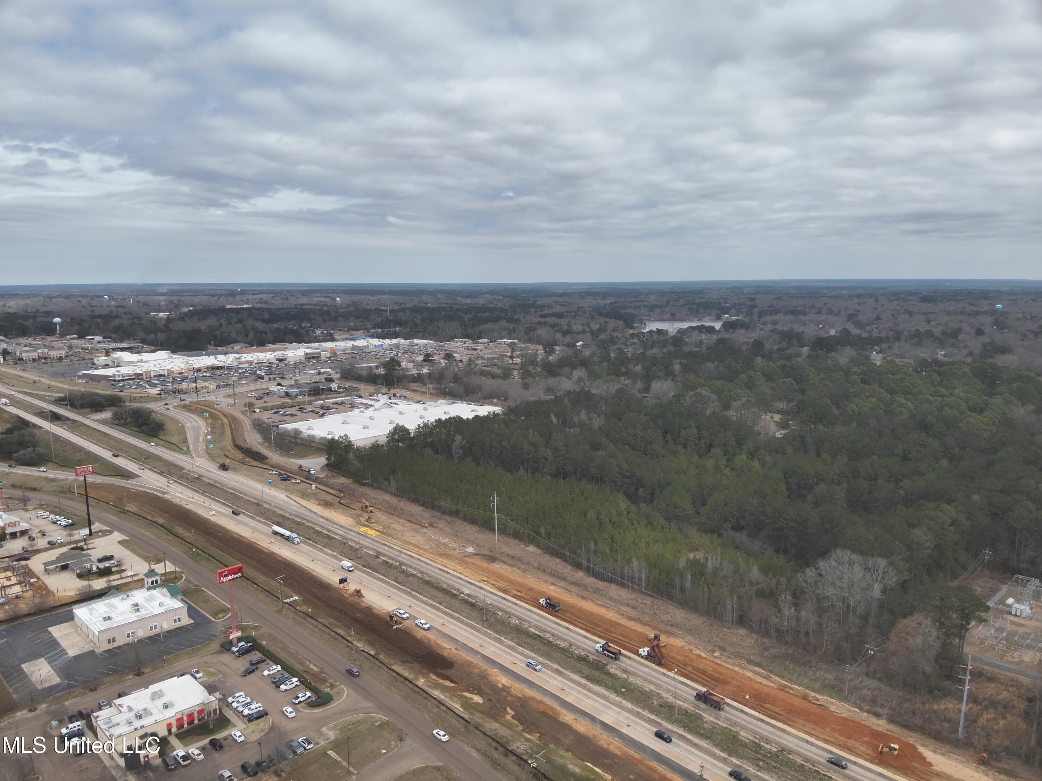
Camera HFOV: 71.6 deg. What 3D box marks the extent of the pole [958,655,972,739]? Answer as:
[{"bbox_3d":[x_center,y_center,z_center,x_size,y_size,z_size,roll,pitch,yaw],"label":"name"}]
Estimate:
[{"bbox_3d":[113.611,78.525,185.320,2.900,23.200,0.800,3,9,20],"label":"pole"}]

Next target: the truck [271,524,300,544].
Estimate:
[{"bbox_3d":[-94.554,58.184,290.813,2.600,3.600,19.044,-9,12,-44],"label":"truck"}]

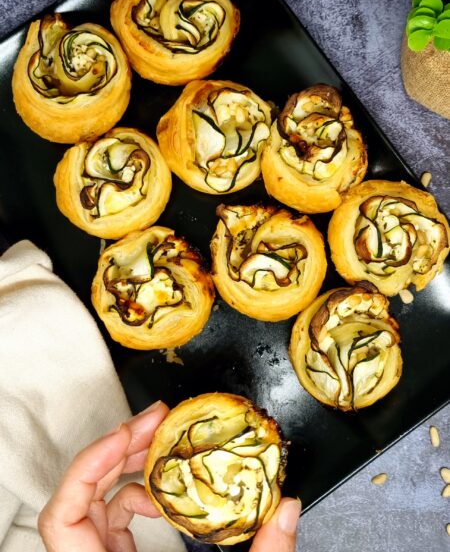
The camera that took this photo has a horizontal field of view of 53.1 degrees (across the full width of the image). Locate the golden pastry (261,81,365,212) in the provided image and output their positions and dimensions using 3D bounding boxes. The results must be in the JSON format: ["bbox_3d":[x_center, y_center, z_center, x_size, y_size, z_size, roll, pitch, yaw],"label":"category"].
[{"bbox_3d":[0.052,-0.074,0.271,0.064,0.041,0.072,0,82,0],"label":"golden pastry"}]

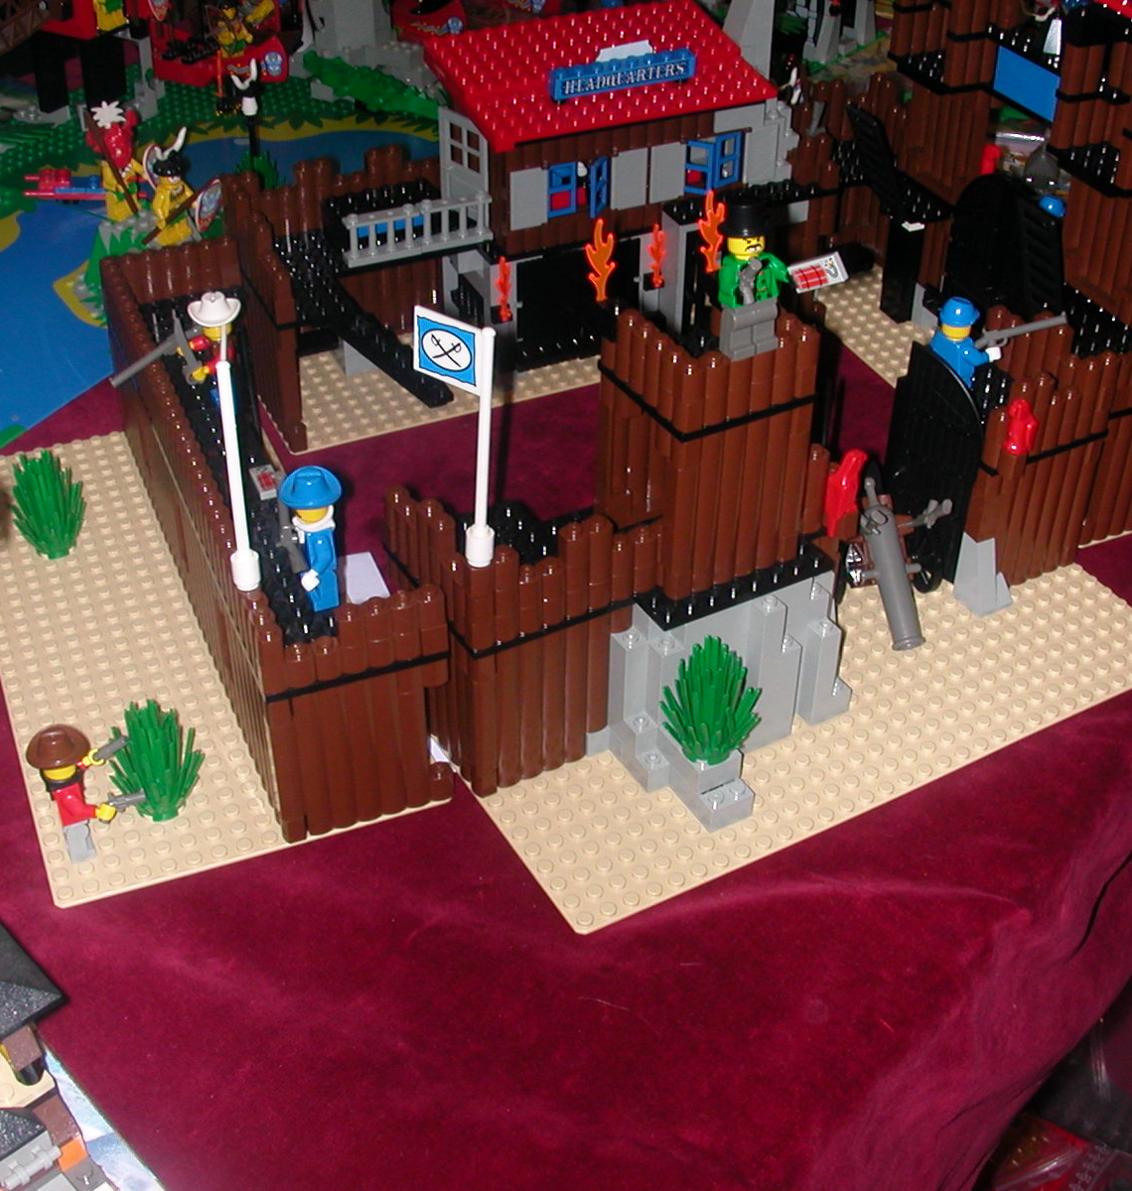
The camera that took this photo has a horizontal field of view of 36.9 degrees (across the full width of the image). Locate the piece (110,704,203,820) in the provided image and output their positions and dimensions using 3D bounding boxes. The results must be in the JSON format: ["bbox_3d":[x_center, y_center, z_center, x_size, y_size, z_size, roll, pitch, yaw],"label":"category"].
[{"bbox_3d":[-0.126,0.051,0.519,0.028,0.041,0.028,-14,40,-18],"label":"piece"}]

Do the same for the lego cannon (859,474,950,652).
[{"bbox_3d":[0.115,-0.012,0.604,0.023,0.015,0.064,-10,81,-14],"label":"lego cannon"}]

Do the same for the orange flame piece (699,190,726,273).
[{"bbox_3d":[0.045,-0.110,0.514,0.010,0.029,0.004,-19,42,-23],"label":"orange flame piece"}]

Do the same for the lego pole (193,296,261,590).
[{"bbox_3d":[-0.091,-0.034,0.466,0.010,0.083,0.010,-14,40,-18],"label":"lego pole"}]

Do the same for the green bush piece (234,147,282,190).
[{"bbox_3d":[-0.156,-0.212,0.860,0.028,0.041,0.028,-14,40,-18],"label":"green bush piece"}]

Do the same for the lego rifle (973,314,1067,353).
[{"bbox_3d":[0.163,-0.093,0.606,0.047,0.011,0.004,-19,42,-23],"label":"lego rifle"}]

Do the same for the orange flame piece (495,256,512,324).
[{"bbox_3d":[-0.025,-0.126,0.700,0.004,0.030,0.009,-14,40,-18],"label":"orange flame piece"}]

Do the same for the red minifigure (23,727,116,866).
[{"bbox_3d":[-0.146,0.059,0.505,0.022,0.044,0.022,-14,40,-18],"label":"red minifigure"}]

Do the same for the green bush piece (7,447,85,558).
[{"bbox_3d":[-0.190,-0.033,0.626,0.028,0.041,0.028,-14,40,-18],"label":"green bush piece"}]

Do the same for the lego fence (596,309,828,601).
[{"bbox_3d":[0.040,-0.051,0.522,0.050,0.081,0.056,-19,42,-23],"label":"lego fence"}]

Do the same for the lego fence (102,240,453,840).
[{"bbox_3d":[-0.109,-0.037,0.592,0.056,0.090,0.254,-14,40,-18],"label":"lego fence"}]

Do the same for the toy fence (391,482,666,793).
[{"bbox_3d":[-0.015,0.003,0.542,0.065,0.091,0.064,-19,42,-23],"label":"toy fence"}]

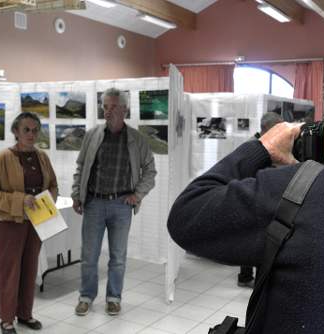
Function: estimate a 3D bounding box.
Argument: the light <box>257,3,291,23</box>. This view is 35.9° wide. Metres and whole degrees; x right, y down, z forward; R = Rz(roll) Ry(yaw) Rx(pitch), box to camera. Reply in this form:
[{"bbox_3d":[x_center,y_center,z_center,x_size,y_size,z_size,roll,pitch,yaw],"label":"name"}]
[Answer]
[{"bbox_3d":[2.171,-2.959,9.599,0.230,0.100,1.360,4,6,31],"label":"light"}]

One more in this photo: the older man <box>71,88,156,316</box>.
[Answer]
[{"bbox_3d":[-0.394,0.272,4.060,0.660,1.783,0.370,1,5,0],"label":"older man"}]

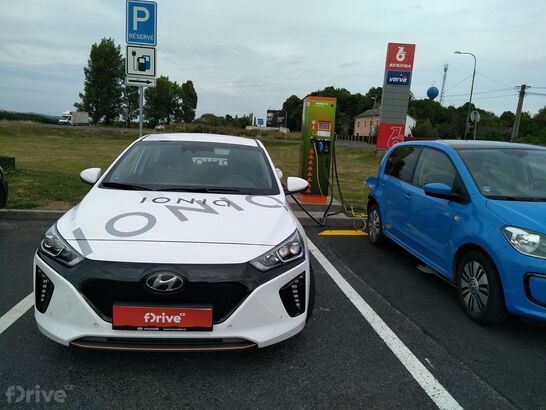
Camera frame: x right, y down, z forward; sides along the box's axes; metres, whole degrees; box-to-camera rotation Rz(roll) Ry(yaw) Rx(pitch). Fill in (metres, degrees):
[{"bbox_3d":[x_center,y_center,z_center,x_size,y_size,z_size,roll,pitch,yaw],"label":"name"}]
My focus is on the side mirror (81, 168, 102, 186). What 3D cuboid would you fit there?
[{"bbox_3d":[-1.622,-0.246,3.703,0.220,0.155,0.140,2,9,-5],"label":"side mirror"}]

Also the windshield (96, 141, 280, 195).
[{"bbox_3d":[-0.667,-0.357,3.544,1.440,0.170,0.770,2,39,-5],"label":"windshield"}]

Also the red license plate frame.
[{"bbox_3d":[-0.583,0.607,2.189,0.525,0.134,0.025,2,9,-5],"label":"red license plate frame"}]

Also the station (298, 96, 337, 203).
[{"bbox_3d":[0.827,-1.020,7.750,0.540,1.900,0.560,2,10,-8],"label":"station"}]

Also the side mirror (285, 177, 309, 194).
[{"bbox_3d":[0.226,-0.182,3.866,0.220,0.155,0.140,2,9,-5],"label":"side mirror"}]

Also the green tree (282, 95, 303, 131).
[{"bbox_3d":[4.247,-19.163,85.000,5.000,7.800,5.000,2,9,-5],"label":"green tree"}]

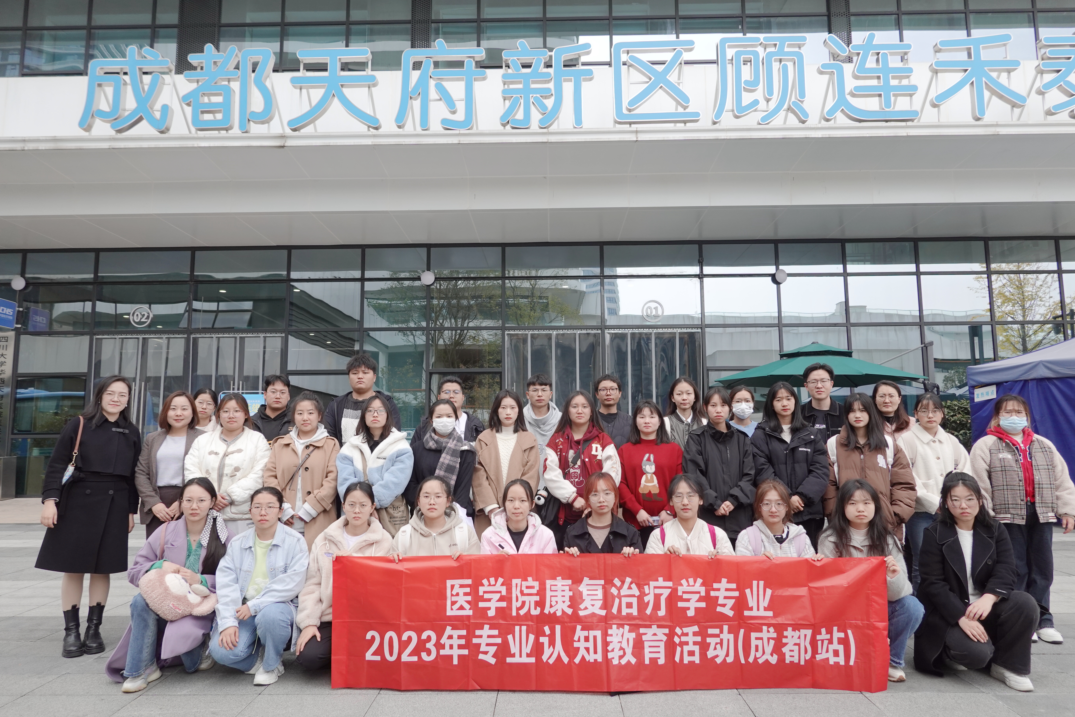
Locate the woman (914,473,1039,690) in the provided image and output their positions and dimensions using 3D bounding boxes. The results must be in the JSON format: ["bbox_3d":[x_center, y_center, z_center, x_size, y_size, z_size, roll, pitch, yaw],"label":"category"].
[{"bbox_3d":[2.361,1.164,3.892,0.660,1.066,0.680,-2,-6,15],"label":"woman"}]

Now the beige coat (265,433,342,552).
[{"bbox_3d":[-1.569,0.932,4.751,0.500,0.910,0.320,1,-6,-10],"label":"beige coat"}]

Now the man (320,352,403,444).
[{"bbox_3d":[-1.286,0.899,5.208,0.590,1.876,0.380,0,-6,-6],"label":"man"}]

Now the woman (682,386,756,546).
[{"bbox_3d":[1.267,0.989,4.889,0.510,1.589,0.340,-1,-6,5],"label":"woman"}]

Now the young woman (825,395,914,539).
[{"bbox_3d":[2.262,0.996,4.792,0.620,1.538,0.400,-3,-7,24],"label":"young woman"}]

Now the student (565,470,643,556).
[{"bbox_3d":[0.359,1.164,3.921,0.480,1.089,0.600,0,-6,0],"label":"student"}]

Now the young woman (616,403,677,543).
[{"bbox_3d":[0.807,1.055,5.084,0.480,1.518,0.330,-1,-6,6],"label":"young woman"}]

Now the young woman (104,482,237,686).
[{"bbox_3d":[-2.016,1.209,3.997,0.660,1.076,0.700,0,-6,-7],"label":"young woman"}]

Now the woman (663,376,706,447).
[{"bbox_3d":[1.124,0.979,5.314,0.460,1.694,0.320,-1,-6,8],"label":"woman"}]

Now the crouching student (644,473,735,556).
[{"bbox_3d":[0.839,1.172,3.940,0.500,1.071,0.600,-1,-6,3],"label":"crouching student"}]

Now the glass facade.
[{"bbox_3d":[-0.137,0.145,14.055,21.026,4.951,0.300,-1,-6,1],"label":"glass facade"}]

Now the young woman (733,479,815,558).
[{"bbox_3d":[1.364,1.216,4.137,0.530,1.024,0.660,-1,-6,4],"label":"young woman"}]

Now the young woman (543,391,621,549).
[{"bbox_3d":[0.316,1.022,5.046,0.540,1.587,0.340,-1,-6,5],"label":"young woman"}]

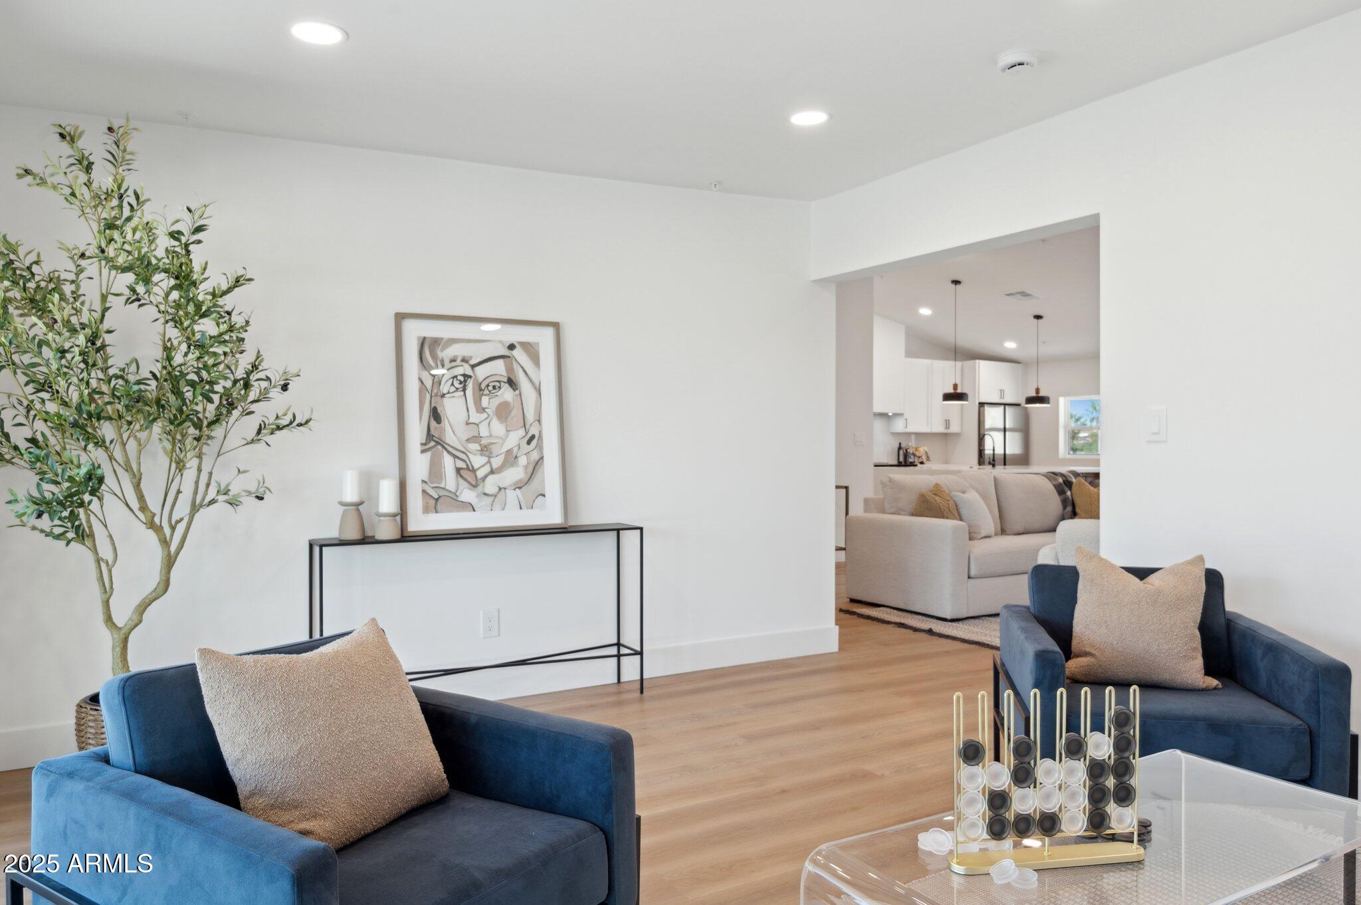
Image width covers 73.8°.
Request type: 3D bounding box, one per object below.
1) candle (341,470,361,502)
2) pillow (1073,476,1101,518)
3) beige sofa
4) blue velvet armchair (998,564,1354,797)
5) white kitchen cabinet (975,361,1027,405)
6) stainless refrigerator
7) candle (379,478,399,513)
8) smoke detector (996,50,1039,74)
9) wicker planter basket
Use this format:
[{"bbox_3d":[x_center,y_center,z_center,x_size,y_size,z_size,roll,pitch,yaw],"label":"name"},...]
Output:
[{"bbox_3d":[-1.350,0.137,3.713,0.073,0.136,0.073,0,1,-31],"label":"candle"},{"bbox_3d":[3.337,0.421,7.324,0.448,0.437,0.163,0,-12,-9],"label":"pillow"},{"bbox_3d":[2.541,0.650,7.106,2.329,0.915,1.017,0,1,-31],"label":"beige sofa"},{"bbox_3d":[1.409,0.764,2.730,0.797,0.778,0.753,0,1,12],"label":"blue velvet armchair"},{"bbox_3d":[4.049,-0.910,12.105,0.948,0.530,0.610,0,1,-31],"label":"white kitchen cabinet"},{"bbox_3d":[3.995,0.253,12.061,0.951,1.729,0.783,0,1,-31],"label":"stainless refrigerator"},{"bbox_3d":[-1.215,0.179,3.774,0.074,0.143,0.074,0,1,-31],"label":"candle"},{"bbox_3d":[1.151,-1.331,3.106,0.142,0.048,0.142,0,1,0],"label":"smoke detector"},{"bbox_3d":[-1.884,0.996,3.053,0.301,0.301,0.301,0,1,-31],"label":"wicker planter basket"}]

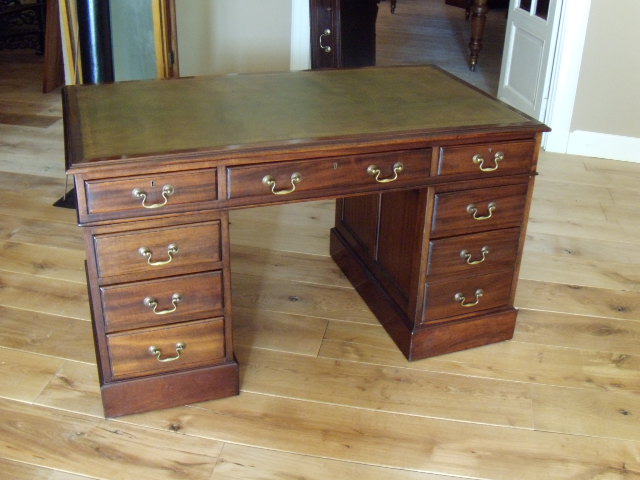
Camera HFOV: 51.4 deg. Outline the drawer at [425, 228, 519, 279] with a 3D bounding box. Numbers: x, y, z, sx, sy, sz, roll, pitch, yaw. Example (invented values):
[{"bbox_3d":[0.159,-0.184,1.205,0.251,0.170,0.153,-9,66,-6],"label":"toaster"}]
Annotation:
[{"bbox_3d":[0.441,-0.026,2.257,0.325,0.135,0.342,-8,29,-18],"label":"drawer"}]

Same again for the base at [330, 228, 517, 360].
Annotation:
[{"bbox_3d":[0.363,0.156,2.574,0.398,0.118,0.764,-8,29,-18],"label":"base"}]

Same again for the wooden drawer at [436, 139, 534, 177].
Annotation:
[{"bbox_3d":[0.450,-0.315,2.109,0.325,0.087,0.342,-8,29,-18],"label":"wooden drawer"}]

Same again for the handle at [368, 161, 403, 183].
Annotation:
[{"bbox_3d":[0.186,-0.184,1.869,0.112,0.057,0.035,-8,29,-18],"label":"handle"}]

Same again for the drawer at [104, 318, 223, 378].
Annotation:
[{"bbox_3d":[-0.482,0.241,2.034,0.325,0.153,0.342,-8,29,-18],"label":"drawer"}]

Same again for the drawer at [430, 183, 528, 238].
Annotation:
[{"bbox_3d":[0.446,-0.165,2.186,0.325,0.130,0.342,-8,29,-18],"label":"drawer"}]

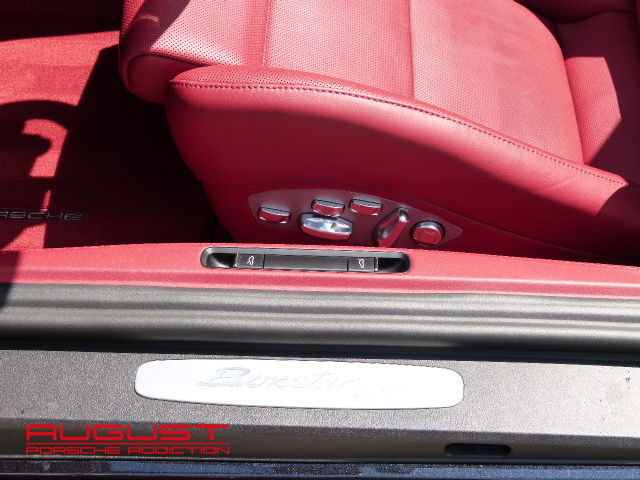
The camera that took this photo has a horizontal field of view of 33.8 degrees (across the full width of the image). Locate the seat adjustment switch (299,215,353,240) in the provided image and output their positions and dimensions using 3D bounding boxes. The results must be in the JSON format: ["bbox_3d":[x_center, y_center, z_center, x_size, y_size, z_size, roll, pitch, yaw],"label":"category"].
[{"bbox_3d":[0.007,-0.014,1.175,0.055,0.015,0.017,8,46,-8],"label":"seat adjustment switch"}]

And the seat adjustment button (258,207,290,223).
[{"bbox_3d":[-0.050,-0.028,1.180,0.033,0.011,0.008,7,47,-7],"label":"seat adjustment button"}]

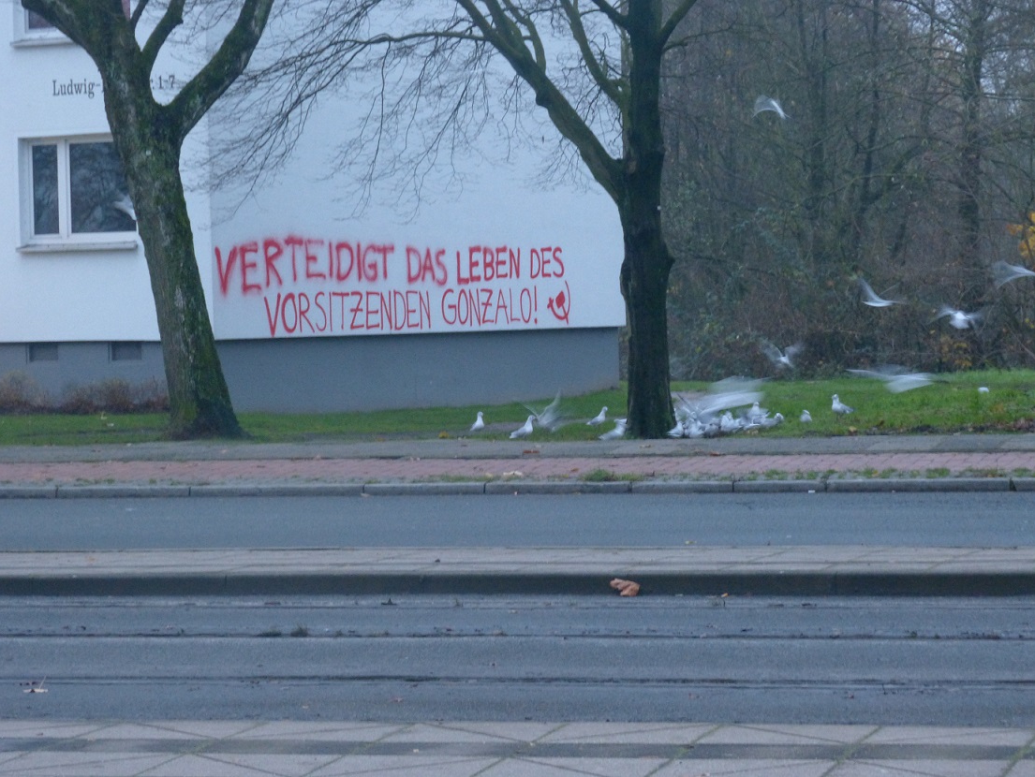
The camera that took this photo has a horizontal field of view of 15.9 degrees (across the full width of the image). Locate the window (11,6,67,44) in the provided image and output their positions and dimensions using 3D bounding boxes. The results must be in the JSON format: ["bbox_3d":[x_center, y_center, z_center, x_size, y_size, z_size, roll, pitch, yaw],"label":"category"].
[{"bbox_3d":[-5.761,-5.323,48.674,2.019,1.393,0.200,0,2,33],"label":"window"}]

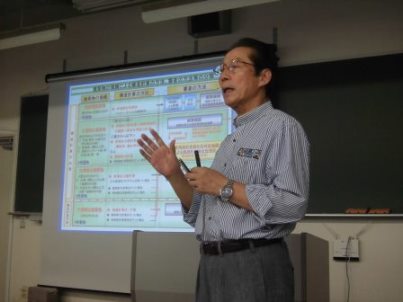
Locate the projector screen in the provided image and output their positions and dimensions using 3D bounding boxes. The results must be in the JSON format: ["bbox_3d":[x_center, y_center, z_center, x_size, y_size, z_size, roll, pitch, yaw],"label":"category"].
[{"bbox_3d":[-0.523,0.217,4.815,2.302,2.044,0.100,-3,-8,26],"label":"projector screen"}]

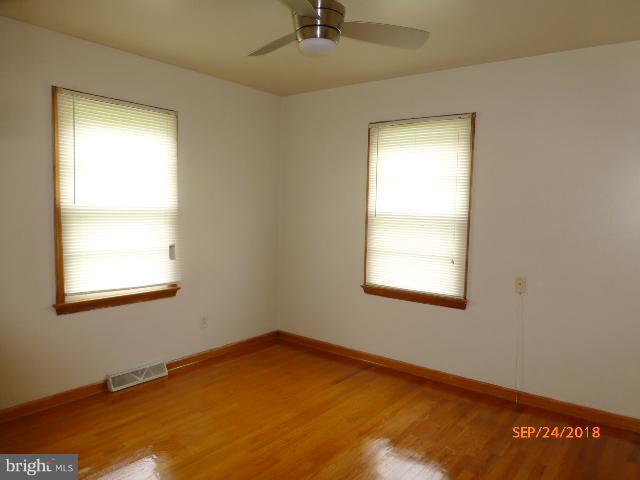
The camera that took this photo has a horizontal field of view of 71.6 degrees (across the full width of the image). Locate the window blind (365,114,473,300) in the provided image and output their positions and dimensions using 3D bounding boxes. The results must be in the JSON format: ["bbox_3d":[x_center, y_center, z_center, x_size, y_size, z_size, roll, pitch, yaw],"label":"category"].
[{"bbox_3d":[0.756,-0.262,3.548,0.865,1.370,0.050,5,6,38],"label":"window blind"}]

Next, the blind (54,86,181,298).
[{"bbox_3d":[-1.396,-0.253,3.156,0.090,1.440,0.925,5,6,38],"label":"blind"}]

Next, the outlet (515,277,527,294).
[{"bbox_3d":[1.392,0.316,3.079,0.073,0.116,0.014,5,6,38],"label":"outlet"}]

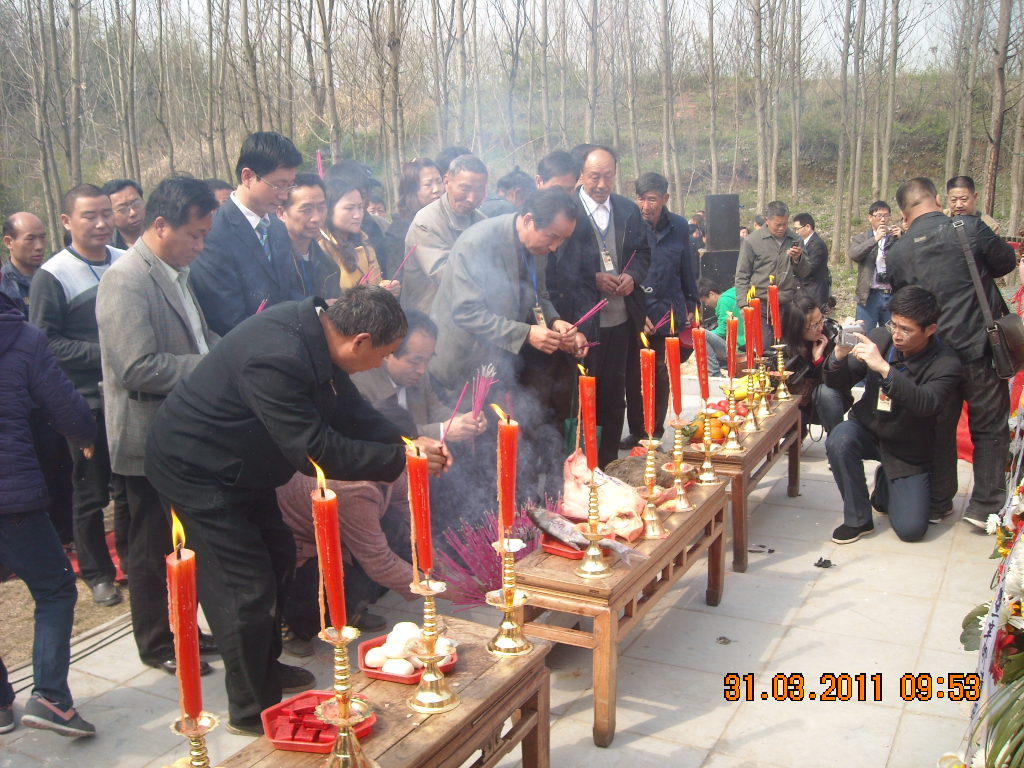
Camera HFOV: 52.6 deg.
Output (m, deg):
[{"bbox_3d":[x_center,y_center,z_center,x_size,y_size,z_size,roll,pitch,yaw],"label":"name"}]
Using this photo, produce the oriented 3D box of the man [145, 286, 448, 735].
[{"bbox_3d":[-0.661,0.398,3.193,0.930,1.380,0.550,4,13,27],"label":"man"}]

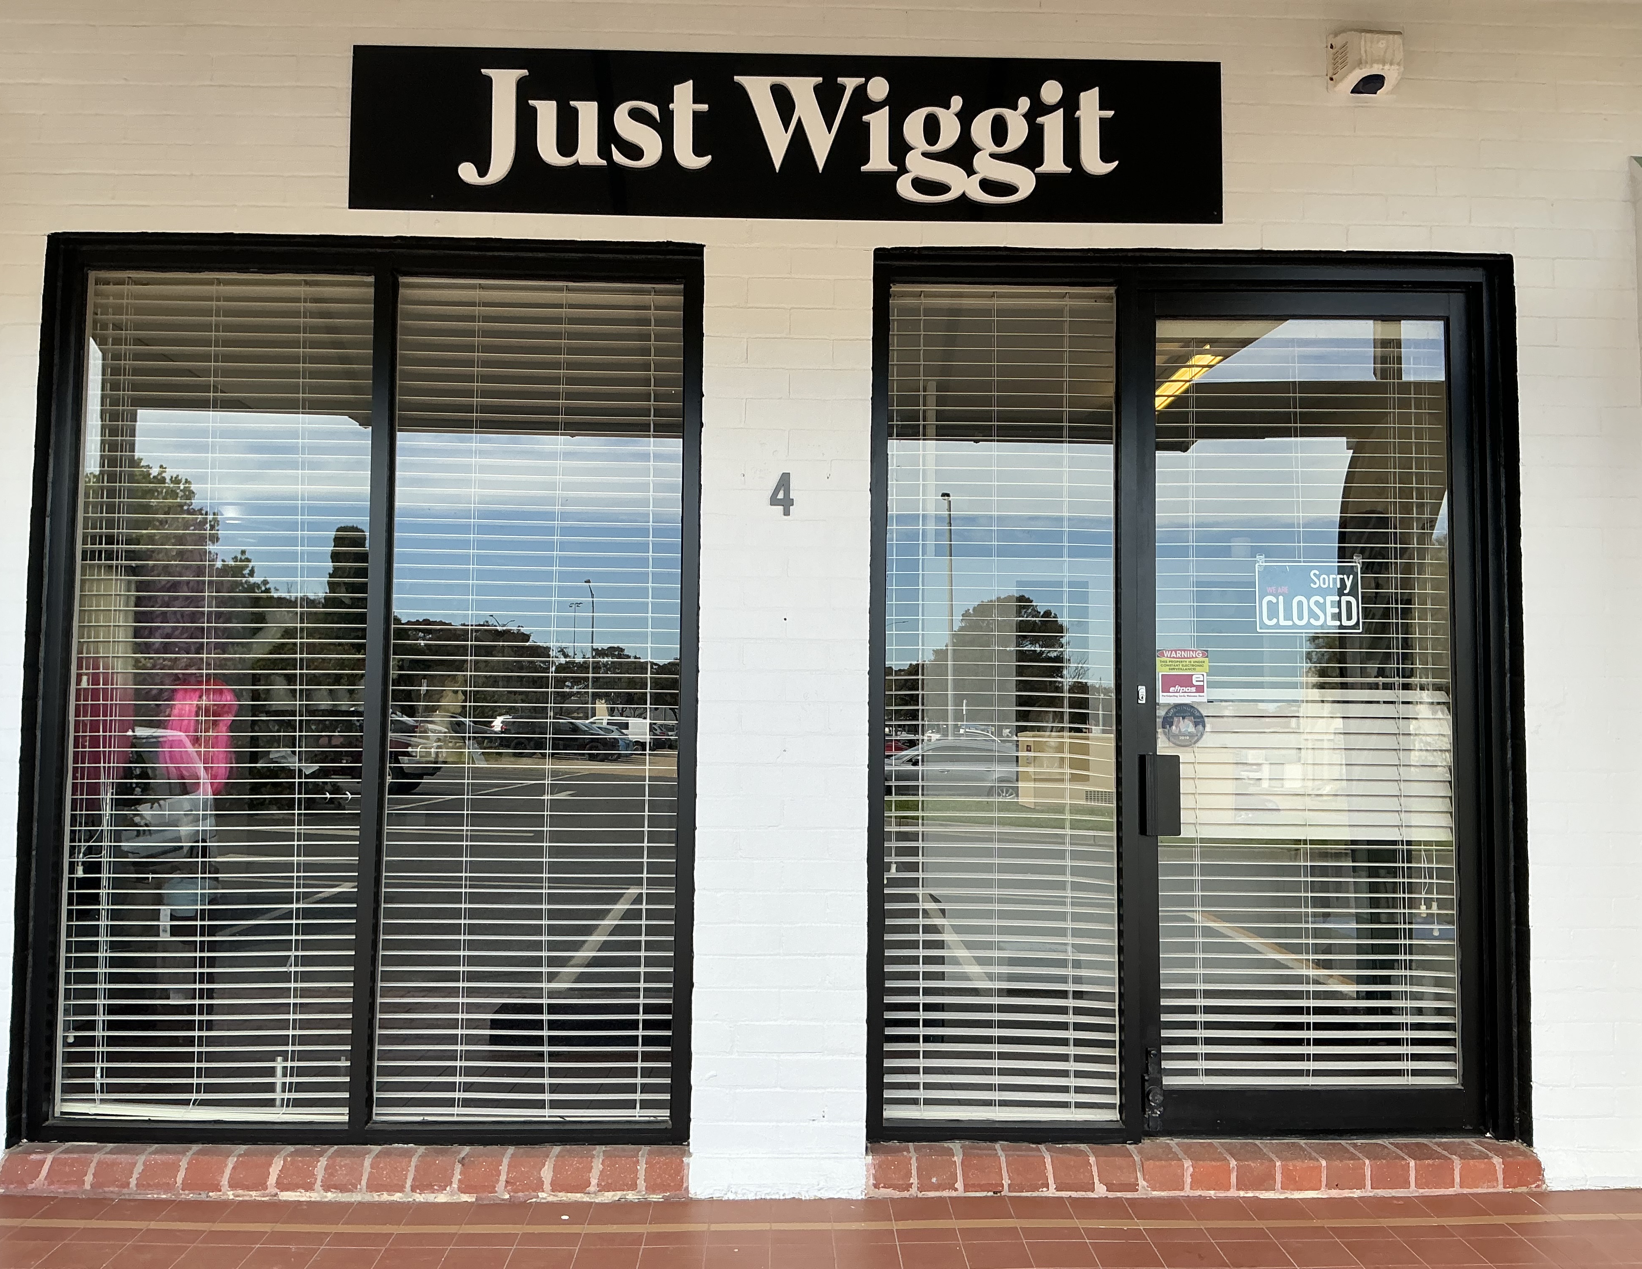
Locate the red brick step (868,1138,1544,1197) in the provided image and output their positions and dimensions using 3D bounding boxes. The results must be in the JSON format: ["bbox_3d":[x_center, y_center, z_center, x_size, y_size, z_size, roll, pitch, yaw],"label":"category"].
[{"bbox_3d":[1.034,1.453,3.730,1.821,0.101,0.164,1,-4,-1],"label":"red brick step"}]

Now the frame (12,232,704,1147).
[{"bbox_3d":[-1.242,0.162,3.849,1.736,2.398,0.070,1,-4,-1],"label":"frame"}]

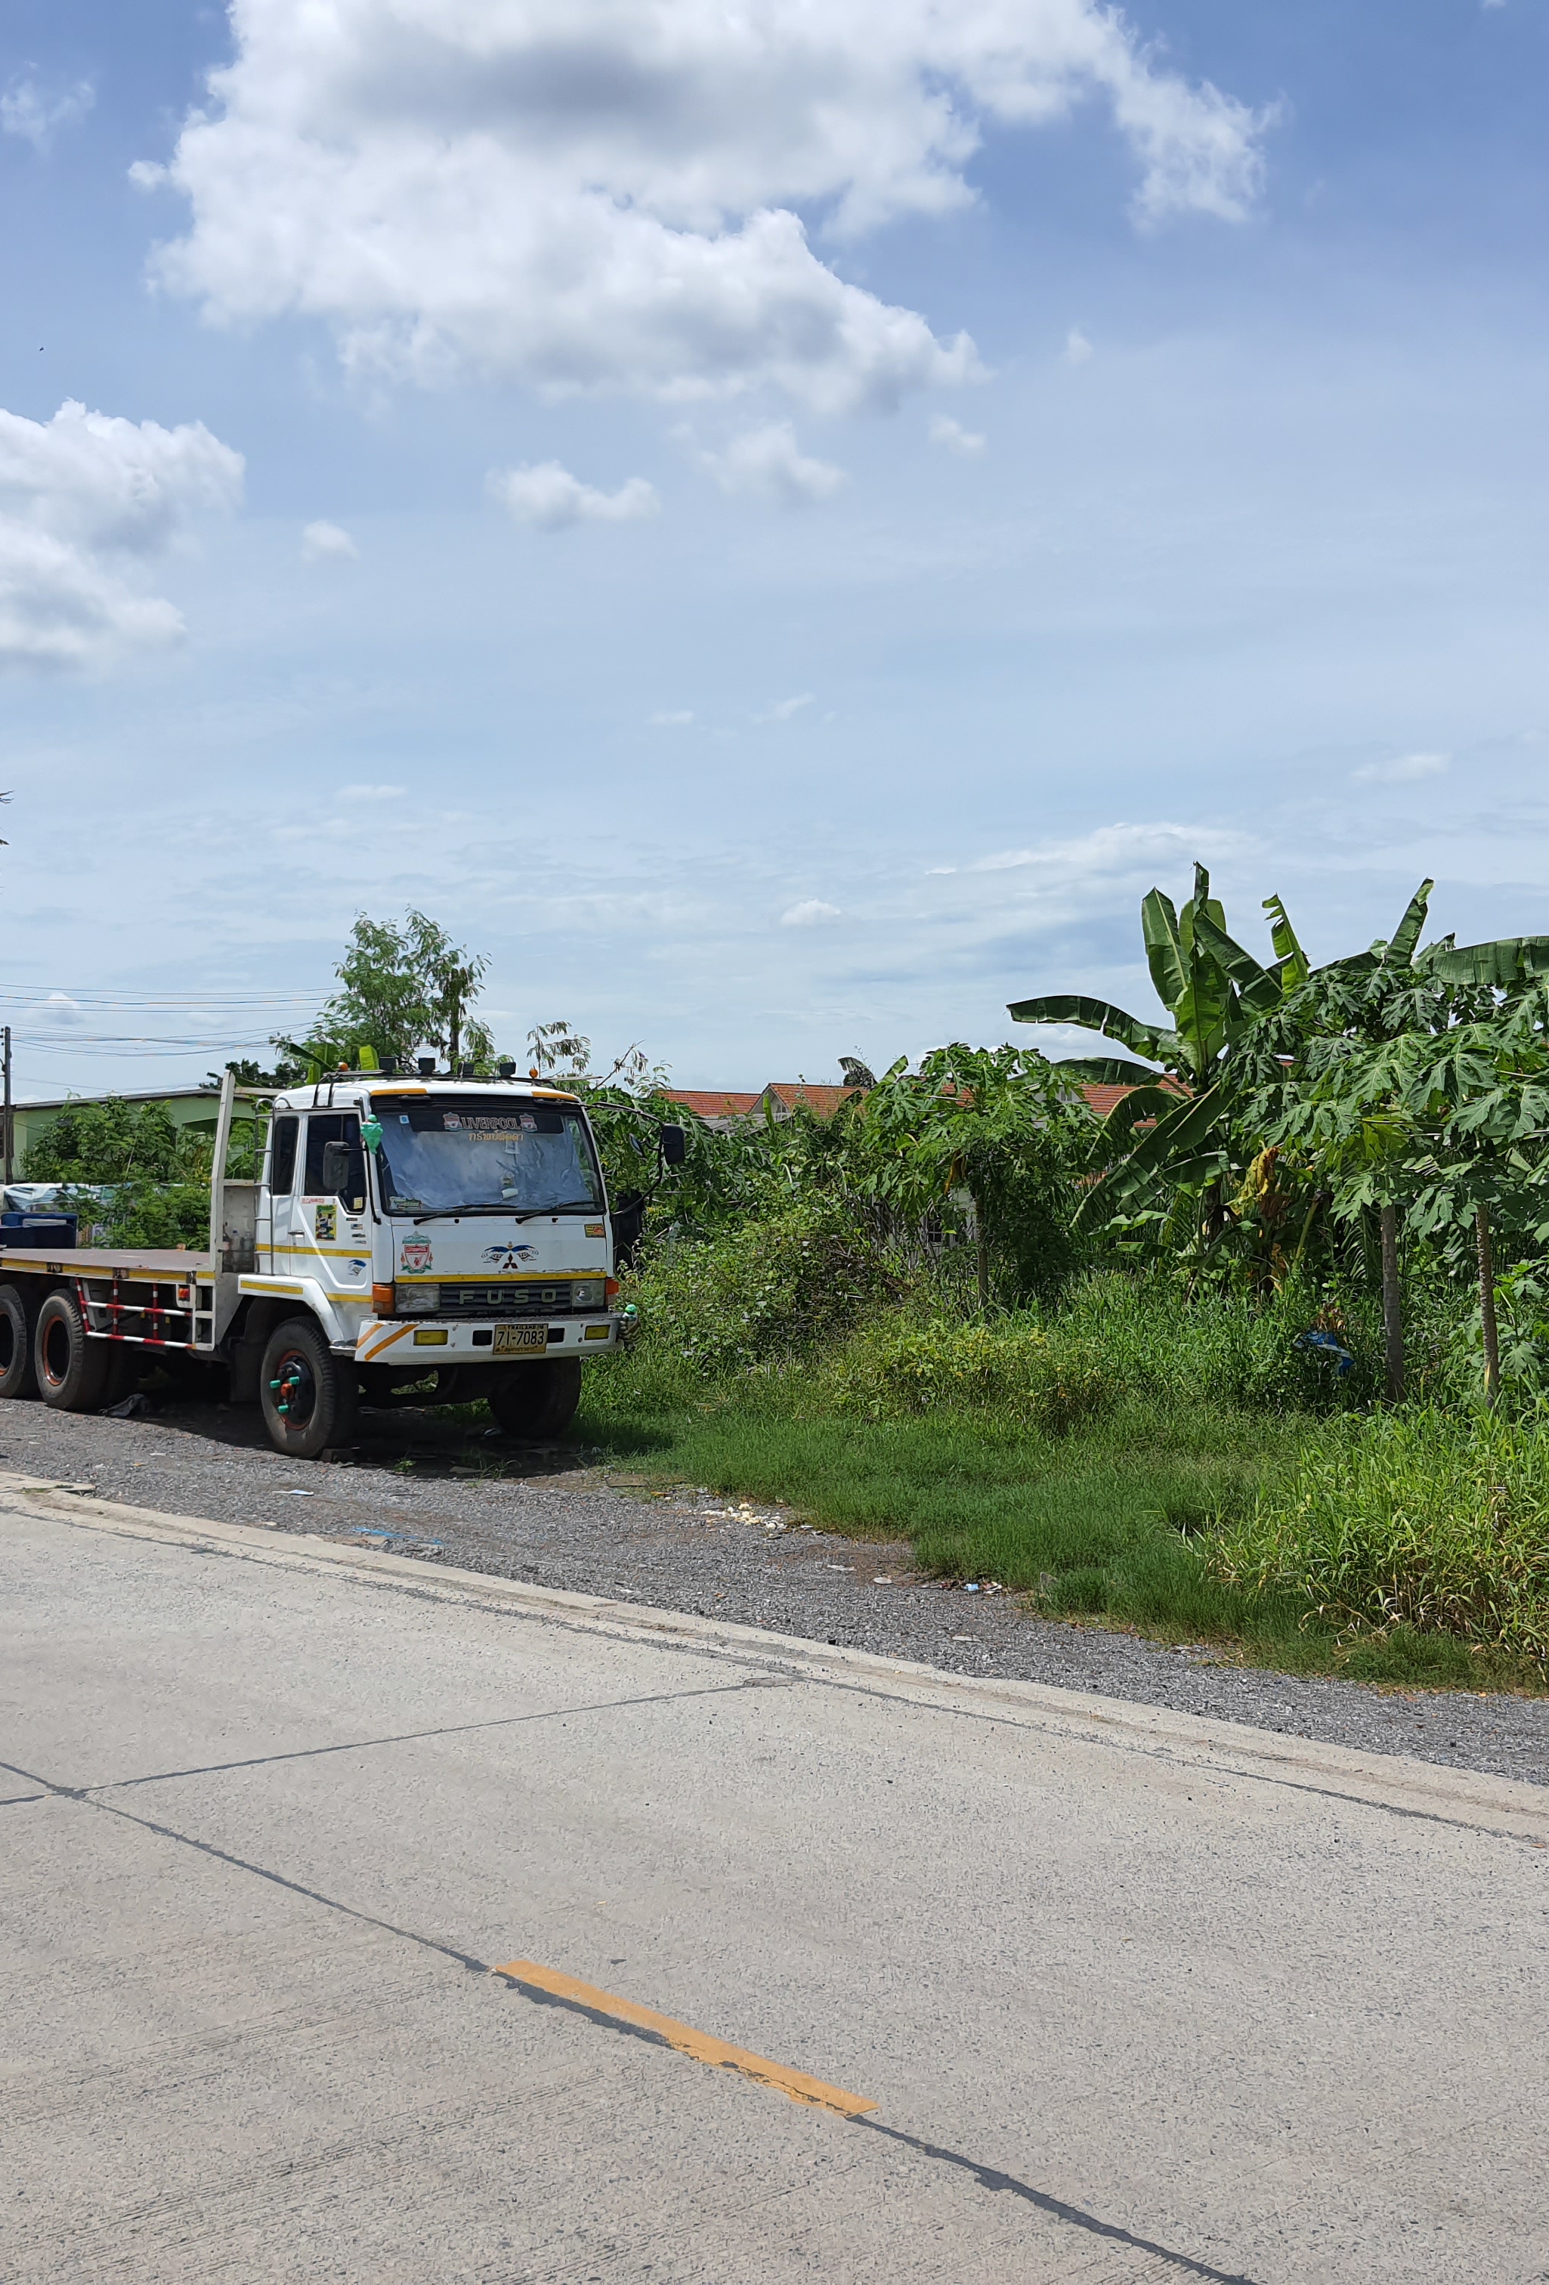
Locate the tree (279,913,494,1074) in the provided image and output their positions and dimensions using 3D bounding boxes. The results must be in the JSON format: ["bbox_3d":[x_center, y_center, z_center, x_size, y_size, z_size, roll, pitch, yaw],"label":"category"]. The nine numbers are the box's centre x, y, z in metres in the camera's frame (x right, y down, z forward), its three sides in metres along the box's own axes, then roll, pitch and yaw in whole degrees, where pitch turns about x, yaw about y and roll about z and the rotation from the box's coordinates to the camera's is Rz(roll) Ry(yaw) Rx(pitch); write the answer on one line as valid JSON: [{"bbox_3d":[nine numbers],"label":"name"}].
[{"bbox_3d":[-6.477,-0.480,39.038,4.200,6.900,4.000,0,-2,0],"label":"tree"}]

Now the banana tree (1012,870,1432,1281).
[{"bbox_3d":[4.796,-0.308,24.723,4.400,5.200,4.000,0,-2,0],"label":"banana tree"}]

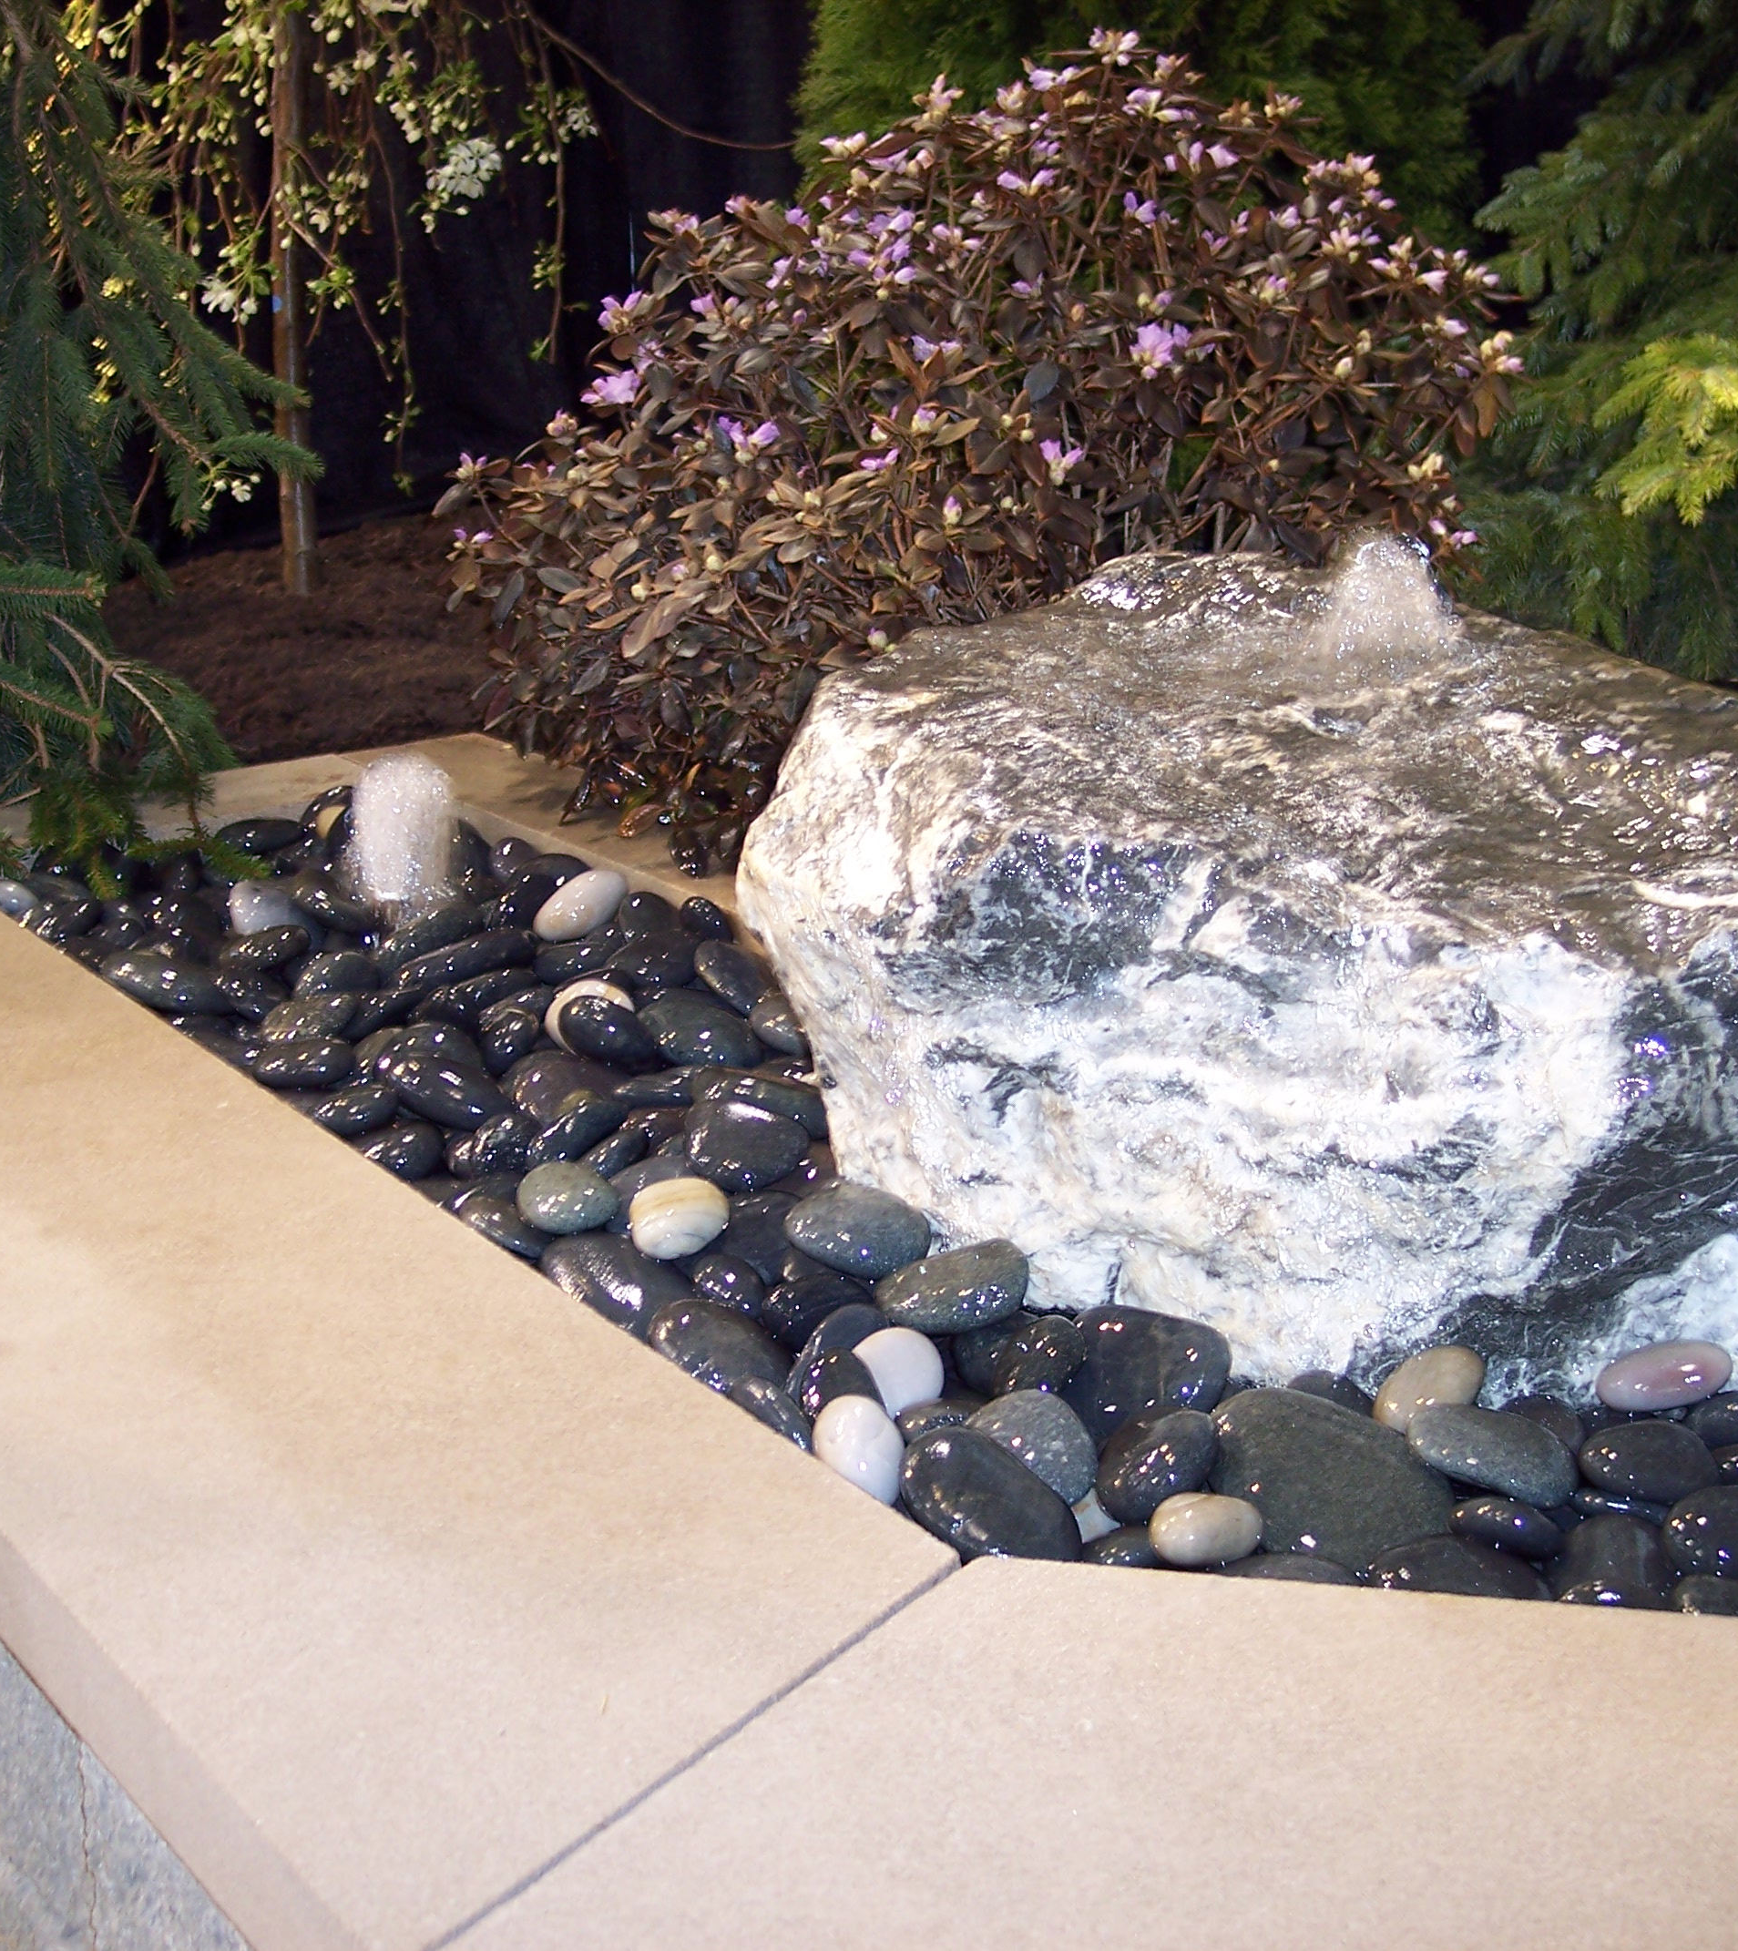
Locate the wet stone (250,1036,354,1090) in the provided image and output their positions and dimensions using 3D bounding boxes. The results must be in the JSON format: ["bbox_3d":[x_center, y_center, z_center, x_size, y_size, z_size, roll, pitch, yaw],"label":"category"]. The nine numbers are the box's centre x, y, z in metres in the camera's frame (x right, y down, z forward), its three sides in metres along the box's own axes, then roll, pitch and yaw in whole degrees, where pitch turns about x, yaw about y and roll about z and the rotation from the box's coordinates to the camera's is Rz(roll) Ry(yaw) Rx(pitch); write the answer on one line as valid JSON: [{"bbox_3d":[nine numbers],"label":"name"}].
[{"bbox_3d":[-0.470,0.072,2.432,0.083,0.039,0.060,-9,23,-15],"label":"wet stone"}]

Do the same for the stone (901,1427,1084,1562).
[{"bbox_3d":[0.068,0.295,1.656,0.083,0.060,0.125,-16,39,-36],"label":"stone"}]

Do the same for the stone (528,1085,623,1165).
[{"bbox_3d":[-0.241,0.126,2.420,0.066,0.039,0.104,5,30,41],"label":"stone"}]

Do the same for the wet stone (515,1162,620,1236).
[{"bbox_3d":[-0.196,0.145,1.907,0.065,0.040,0.055,2,29,-9],"label":"wet stone"}]

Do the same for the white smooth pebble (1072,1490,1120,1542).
[{"bbox_3d":[0.130,0.322,1.741,0.058,0.039,0.046,2,16,0],"label":"white smooth pebble"}]

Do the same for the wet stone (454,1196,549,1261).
[{"bbox_3d":[-0.238,0.163,1.903,0.074,0.038,0.055,20,32,2],"label":"wet stone"}]

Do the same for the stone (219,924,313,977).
[{"bbox_3d":[-0.605,-0.026,2.944,0.102,0.041,0.070,-25,25,-38],"label":"stone"}]

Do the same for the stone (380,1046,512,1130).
[{"bbox_3d":[-0.361,0.096,2.500,0.125,0.046,0.079,26,19,21],"label":"stone"}]

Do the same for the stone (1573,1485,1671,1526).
[{"bbox_3d":[0.435,0.305,1.694,0.068,0.035,0.050,5,22,13],"label":"stone"}]

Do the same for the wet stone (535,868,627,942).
[{"bbox_3d":[-0.256,-0.062,2.611,0.093,0.044,0.067,-35,29,-17],"label":"wet stone"}]

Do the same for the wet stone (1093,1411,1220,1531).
[{"bbox_3d":[0.172,0.293,1.742,0.085,0.046,0.060,-38,43,-21],"label":"wet stone"}]

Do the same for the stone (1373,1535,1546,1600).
[{"bbox_3d":[0.327,0.337,1.625,0.099,0.046,0.074,2,22,8],"label":"stone"}]

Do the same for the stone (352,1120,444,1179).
[{"bbox_3d":[-0.366,0.136,2.242,0.084,0.043,0.062,-7,23,-8],"label":"stone"}]

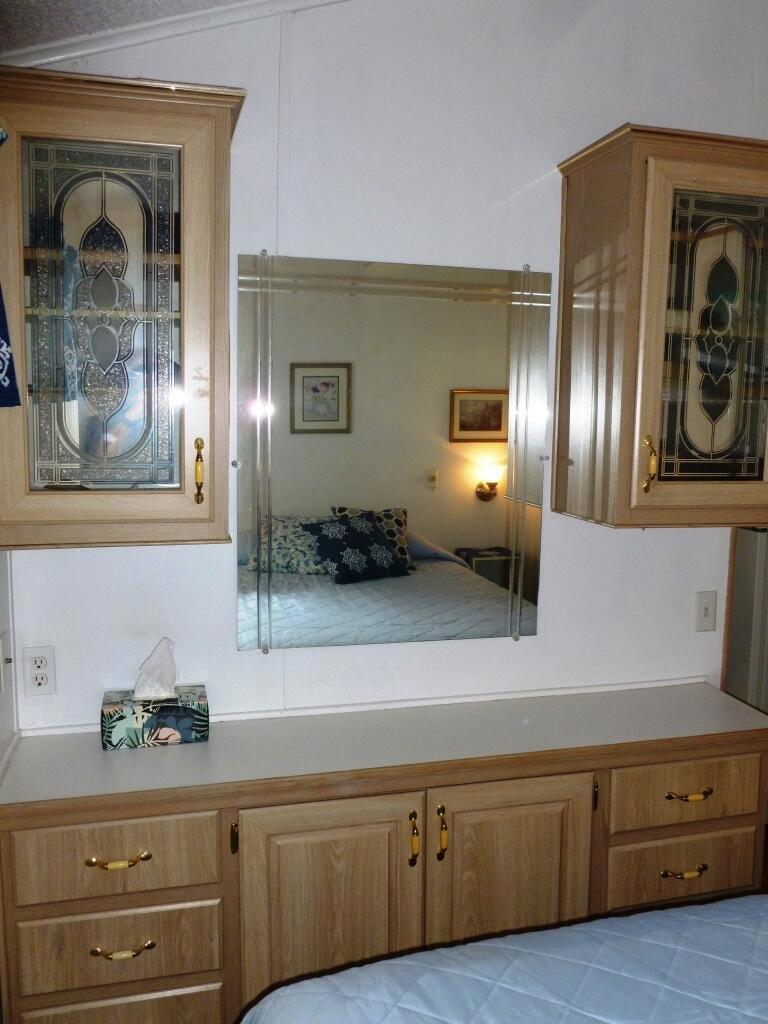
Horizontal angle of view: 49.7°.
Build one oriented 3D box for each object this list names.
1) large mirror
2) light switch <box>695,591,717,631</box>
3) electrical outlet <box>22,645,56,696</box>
[{"bbox_3d":[0.038,-0.129,2.005,0.765,0.917,0.012,-1,7,-14],"label":"large mirror"},{"bbox_3d":[0.887,0.276,2.272,0.070,0.114,0.012,-1,7,-14],"label":"light switch"},{"bbox_3d":[-0.772,0.359,1.857,0.070,0.114,0.009,-1,7,-14],"label":"electrical outlet"}]

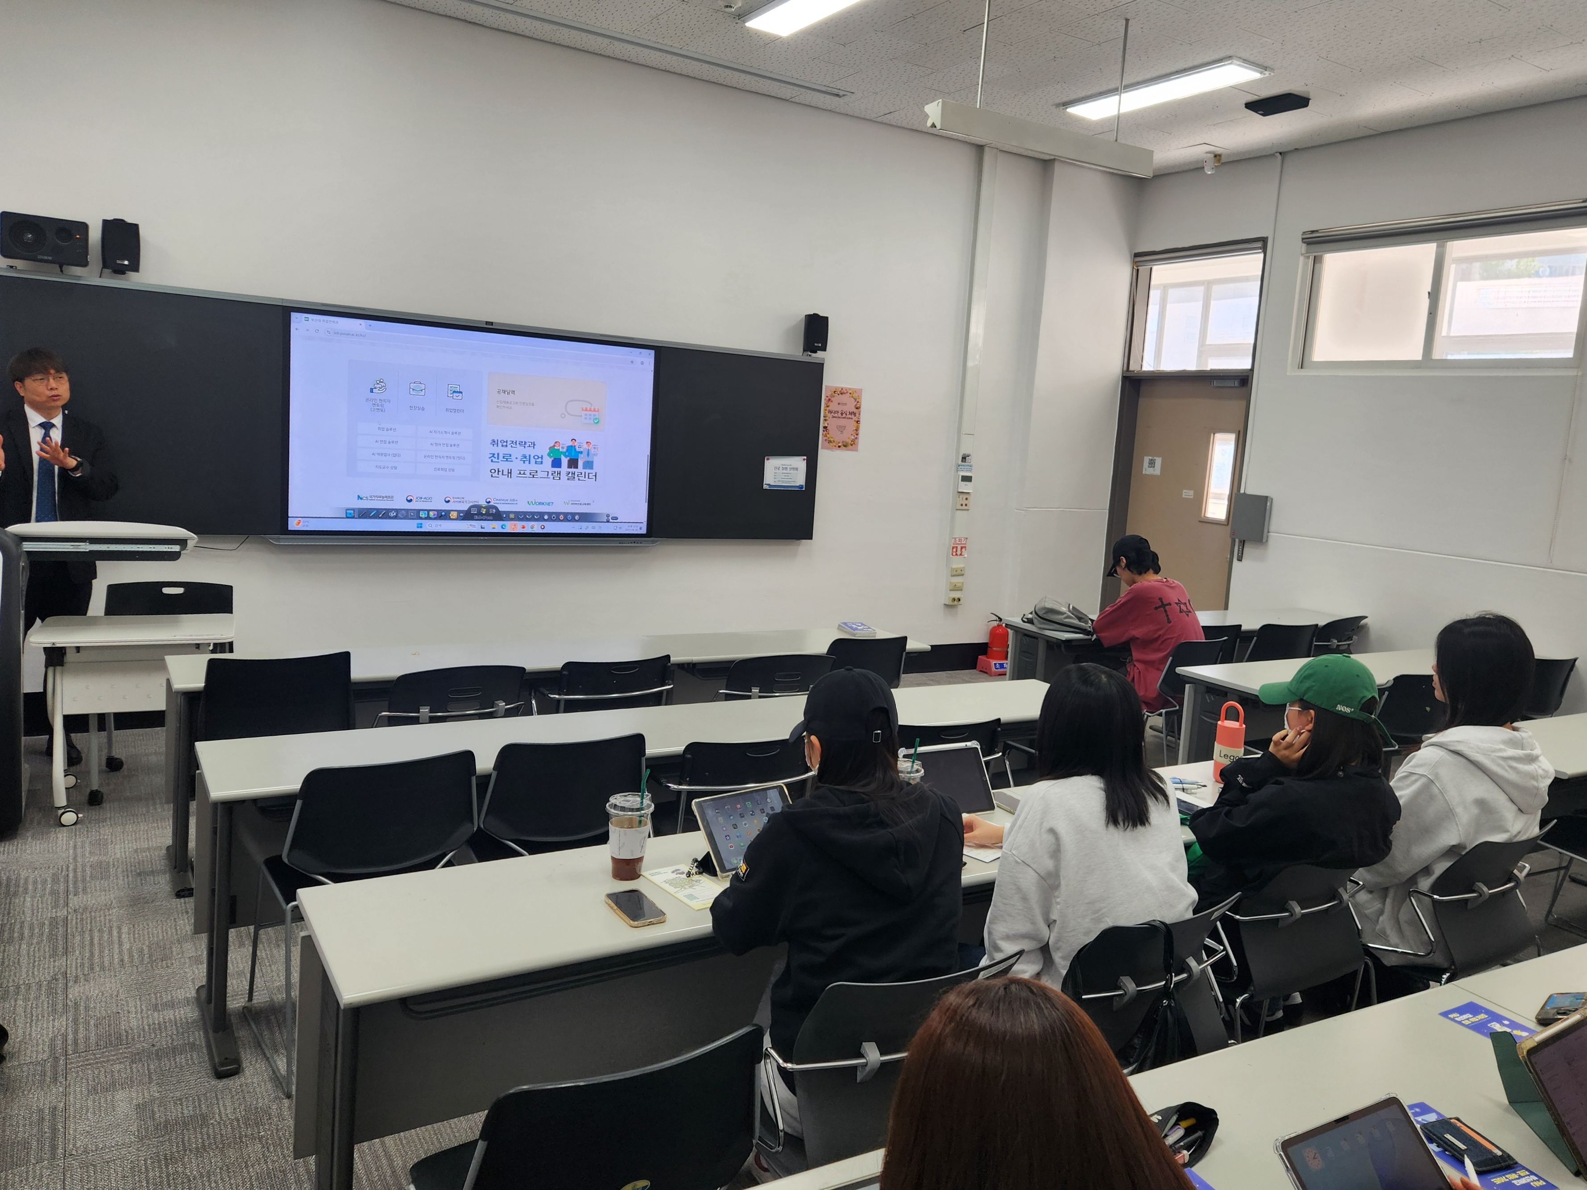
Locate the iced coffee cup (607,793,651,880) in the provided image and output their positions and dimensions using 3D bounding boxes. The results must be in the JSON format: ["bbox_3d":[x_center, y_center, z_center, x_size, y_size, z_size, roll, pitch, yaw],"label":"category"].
[{"bbox_3d":[-0.333,0.491,2.138,0.097,0.165,0.097,4,9,-1],"label":"iced coffee cup"}]

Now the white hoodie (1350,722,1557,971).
[{"bbox_3d":[1.685,0.619,2.808,0.520,0.600,0.480,-2,10,-33],"label":"white hoodie"}]

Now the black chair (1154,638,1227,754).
[{"bbox_3d":[1.865,0.576,5.490,0.500,0.790,0.540,-2,11,-36],"label":"black chair"}]

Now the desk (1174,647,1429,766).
[{"bbox_3d":[2.813,0.710,5.158,2.350,0.735,0.450,-1,10,-29],"label":"desk"}]

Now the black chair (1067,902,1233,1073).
[{"bbox_3d":[0.577,0.956,2.333,0.520,0.800,0.550,-1,10,-31],"label":"black chair"}]

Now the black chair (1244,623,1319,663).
[{"bbox_3d":[2.451,0.531,5.738,0.500,0.814,0.540,0,9,-25],"label":"black chair"}]

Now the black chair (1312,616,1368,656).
[{"bbox_3d":[3.065,0.516,6.427,0.520,0.800,0.550,-3,11,-39],"label":"black chair"}]

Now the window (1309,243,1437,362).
[{"bbox_3d":[3.487,-1.747,6.346,0.060,0.680,0.720,-1,10,-31],"label":"window"}]

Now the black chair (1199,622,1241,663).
[{"bbox_3d":[2.033,0.521,5.731,0.480,0.820,0.530,-2,10,-31],"label":"black chair"}]

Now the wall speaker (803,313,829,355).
[{"bbox_3d":[0.138,-1.612,6.498,0.135,0.238,0.125,2,9,-15],"label":"wall speaker"}]

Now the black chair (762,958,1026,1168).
[{"bbox_3d":[0.064,0.939,1.919,0.510,0.814,0.550,-1,10,-29],"label":"black chair"}]

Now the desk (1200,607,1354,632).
[{"bbox_3d":[2.812,0.499,6.480,1.200,0.707,0.450,-1,10,-31],"label":"desk"}]

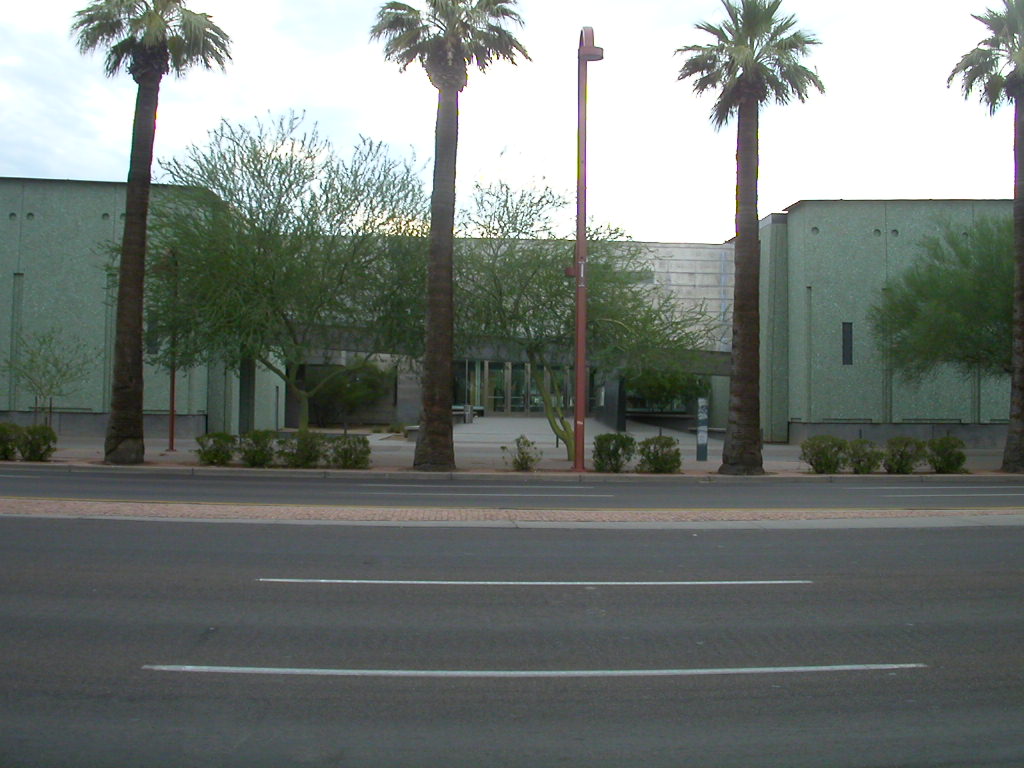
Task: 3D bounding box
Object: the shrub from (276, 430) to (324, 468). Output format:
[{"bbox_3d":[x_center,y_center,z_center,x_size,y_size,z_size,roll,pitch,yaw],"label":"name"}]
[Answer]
[{"bbox_3d":[-5.131,1.589,26.554,1.140,0.900,1.020,1,-1,-3],"label":"shrub"}]

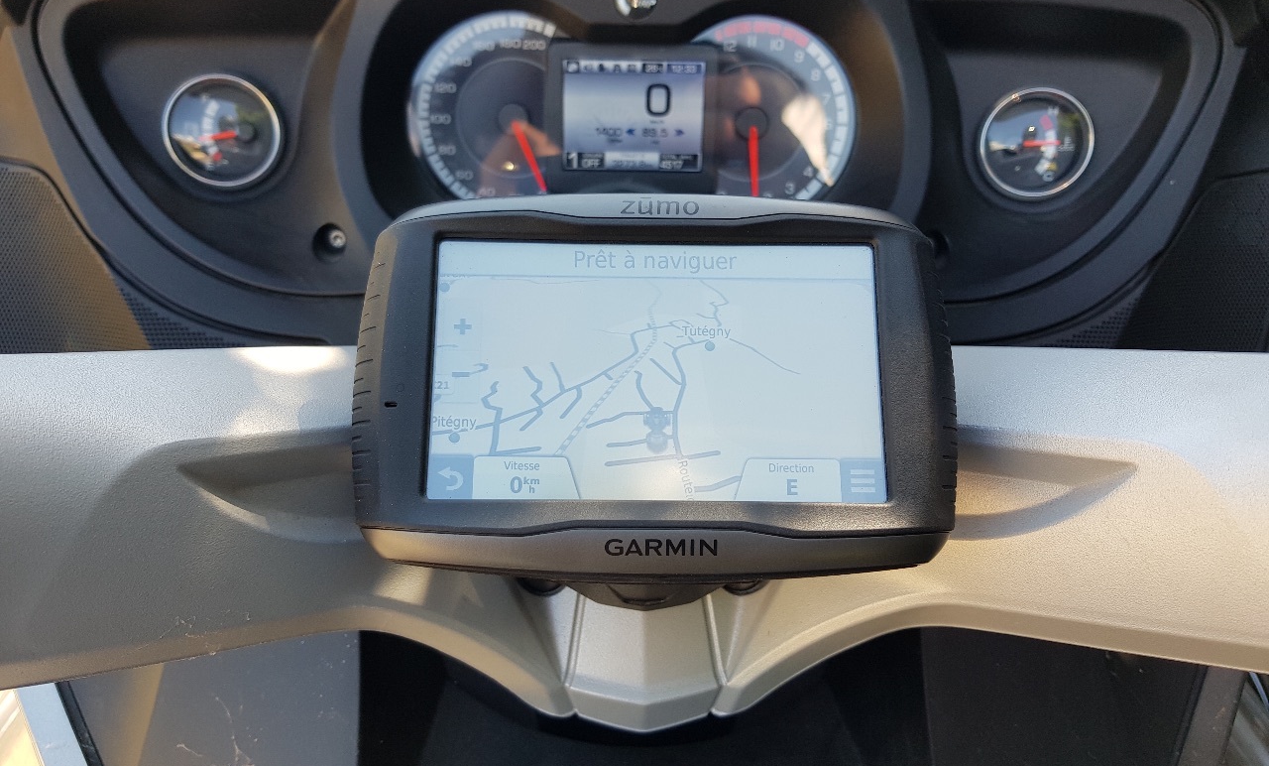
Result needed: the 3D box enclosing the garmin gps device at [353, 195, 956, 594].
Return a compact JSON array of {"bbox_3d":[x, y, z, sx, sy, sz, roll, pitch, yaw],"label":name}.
[{"bbox_3d":[0.005,0.003,0.245,0.145,0.037,0.099,1,77,-1],"label":"garmin gps device"}]

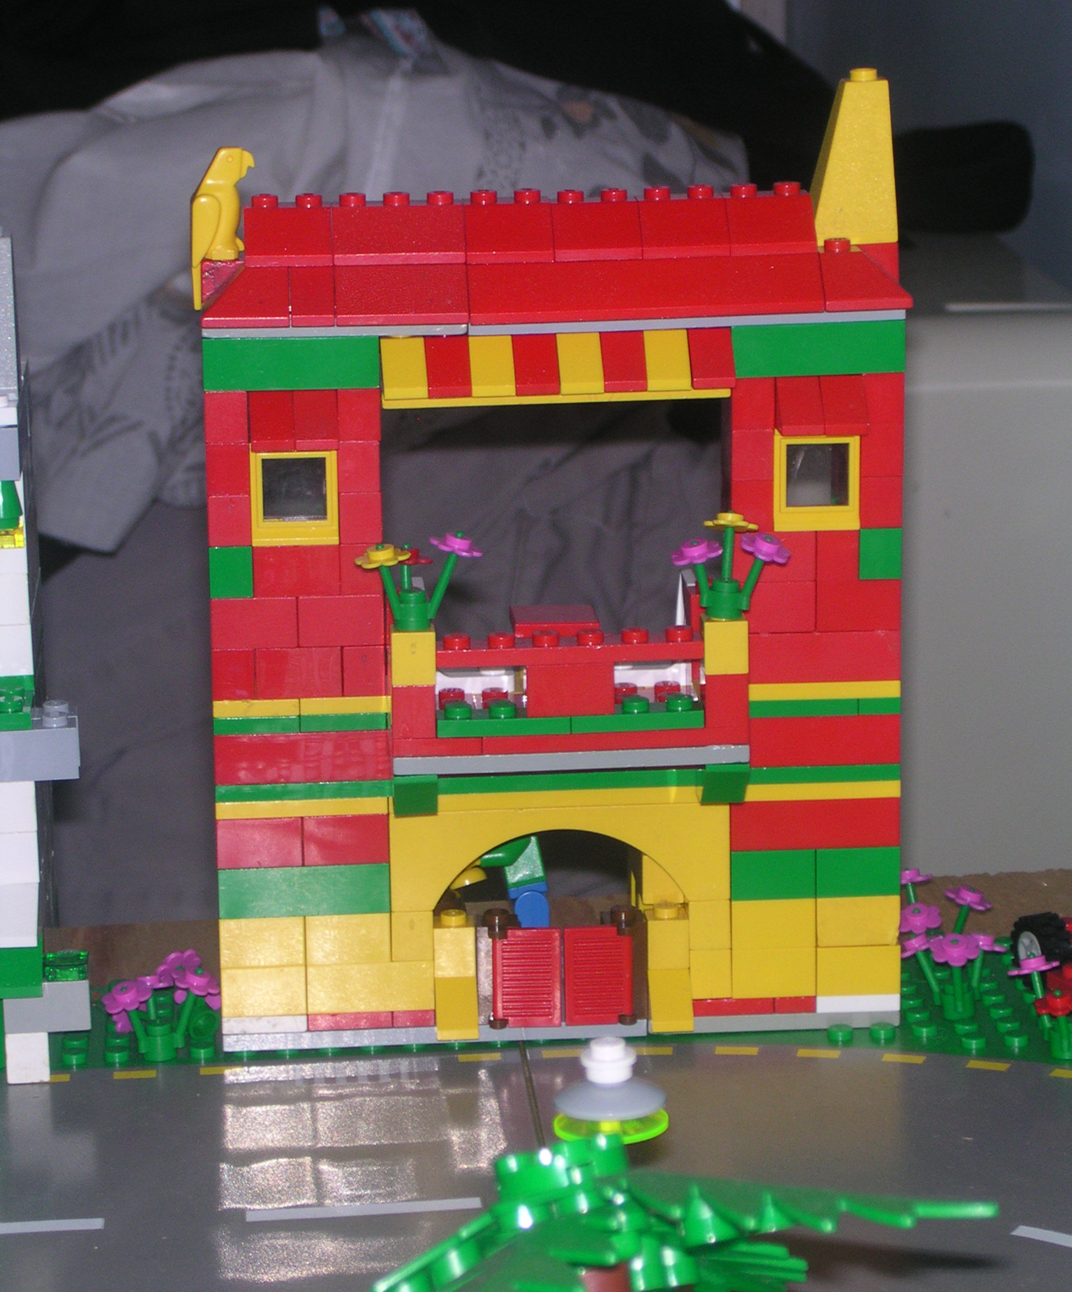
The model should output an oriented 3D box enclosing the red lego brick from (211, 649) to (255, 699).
[{"bbox_3d":[-0.056,0.004,0.846,0.008,0.010,0.009,-2,12,-5],"label":"red lego brick"}]

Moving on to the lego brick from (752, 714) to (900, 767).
[{"bbox_3d":[0.052,0.017,0.858,0.032,0.010,0.008,-2,12,-5],"label":"lego brick"}]

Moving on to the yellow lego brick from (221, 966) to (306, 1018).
[{"bbox_3d":[-0.051,0.064,0.859,0.016,0.010,0.008,-2,12,-5],"label":"yellow lego brick"}]

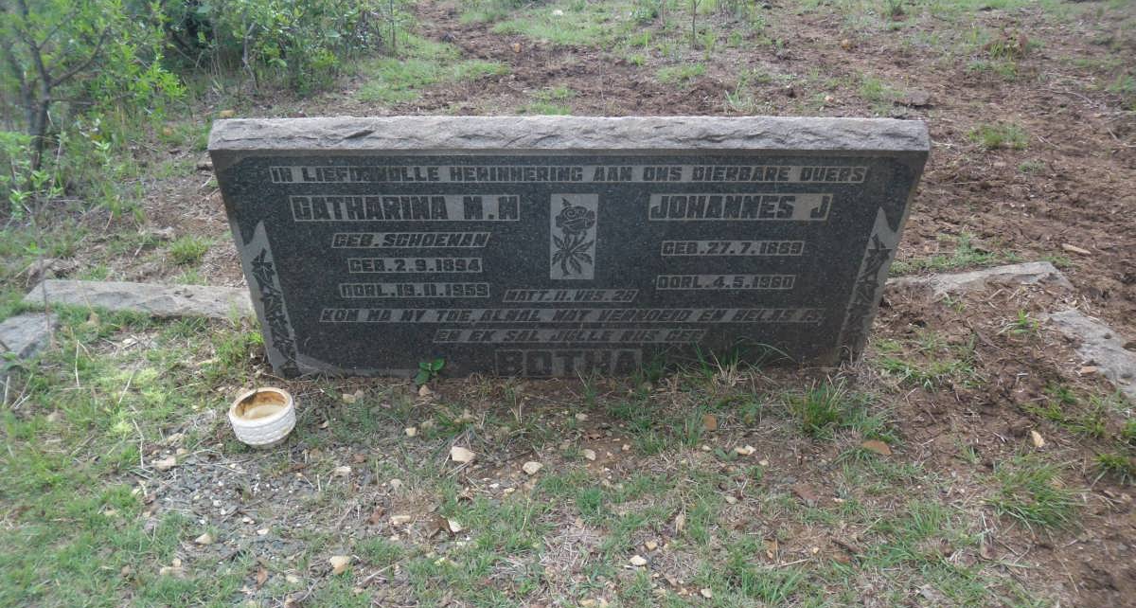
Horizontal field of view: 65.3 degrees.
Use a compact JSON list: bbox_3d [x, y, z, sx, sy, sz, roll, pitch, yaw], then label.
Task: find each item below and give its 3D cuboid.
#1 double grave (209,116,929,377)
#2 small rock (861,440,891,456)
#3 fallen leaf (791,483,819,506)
[{"bbox_3d":[0.002,-0.101,1.985,1.420,0.645,0.105,0,40,0],"label":"double grave"},{"bbox_3d":[0.674,0.313,1.933,0.063,0.012,0.031,15,38,20],"label":"small rock"},{"bbox_3d":[0.488,0.391,1.825,0.056,0.011,0.030,24,42,30],"label":"fallen leaf"}]

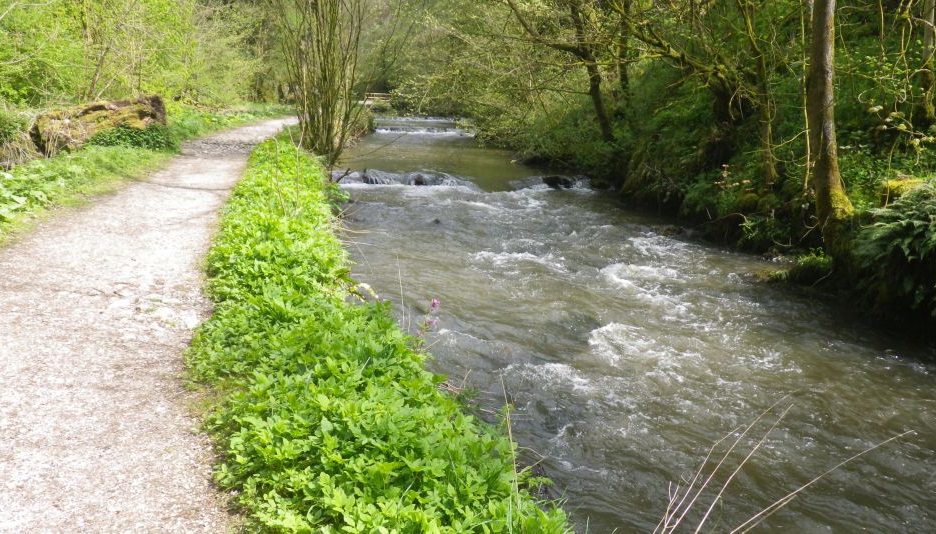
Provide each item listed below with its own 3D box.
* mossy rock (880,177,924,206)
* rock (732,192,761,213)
[{"bbox_3d":[5.422,-0.930,8.800,0.560,0.350,0.450,9,17,31],"label":"mossy rock"},{"bbox_3d":[4.305,-0.997,10.900,0.460,0.290,0.400,6,15,21],"label":"rock"}]

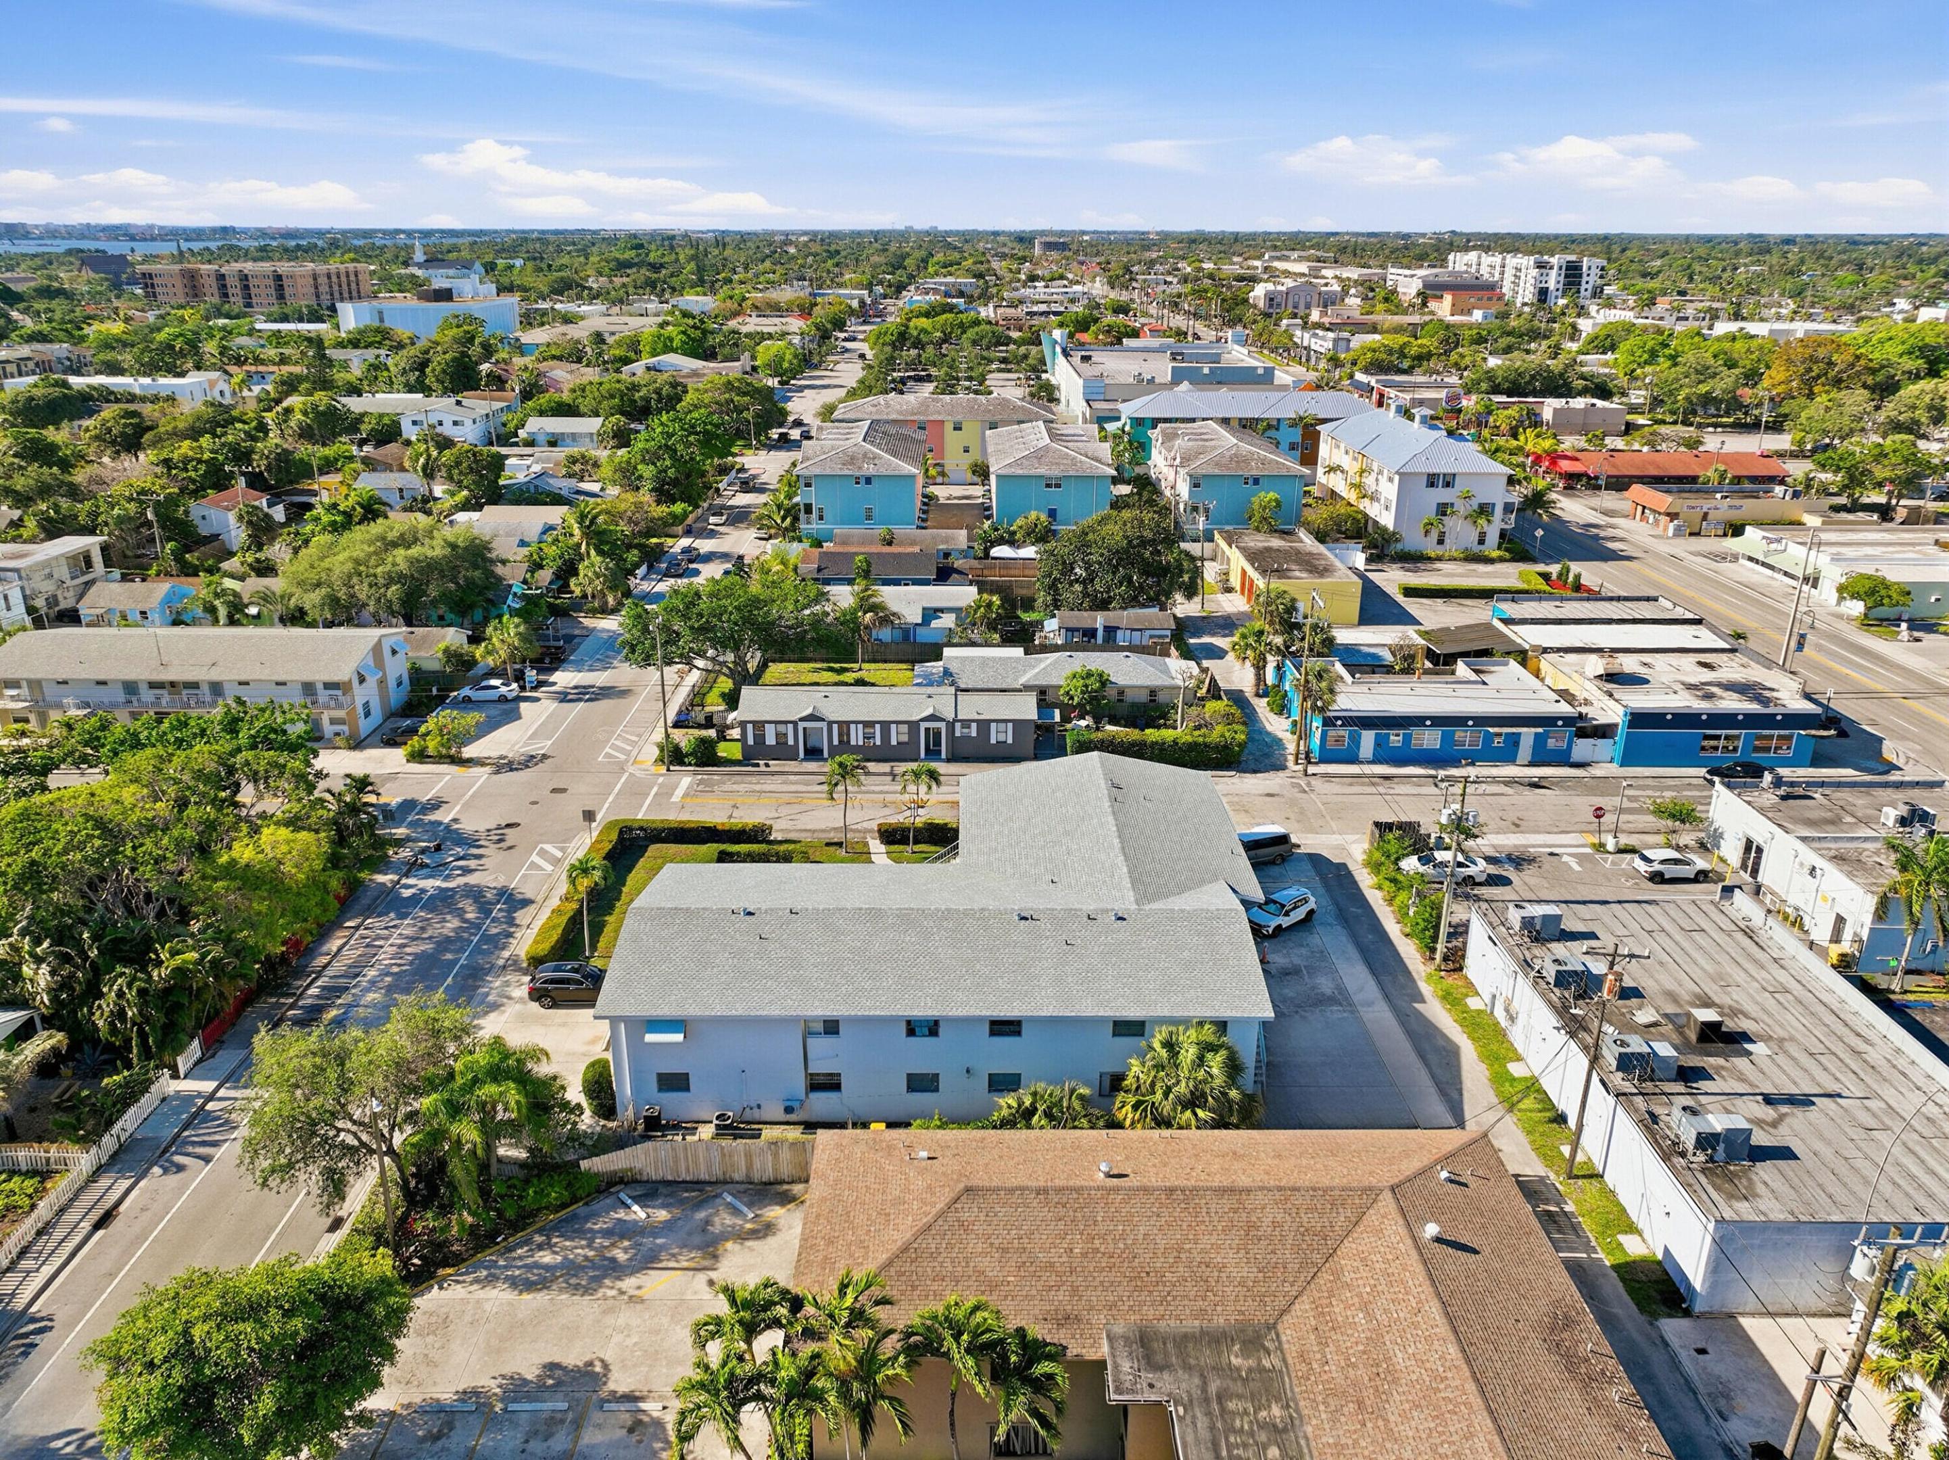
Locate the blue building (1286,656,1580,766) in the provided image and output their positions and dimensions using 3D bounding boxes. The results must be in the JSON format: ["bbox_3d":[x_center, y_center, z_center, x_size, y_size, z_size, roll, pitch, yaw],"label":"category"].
[{"bbox_3d":[32.405,-1.454,98.925,17.654,3.551,12.784,0,20,0],"label":"blue building"}]

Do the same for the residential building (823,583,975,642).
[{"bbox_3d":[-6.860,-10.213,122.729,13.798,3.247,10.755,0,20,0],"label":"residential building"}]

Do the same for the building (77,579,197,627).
[{"bbox_3d":[-76.763,-11.377,124.029,7.508,4.261,6.087,1,20,2],"label":"building"}]

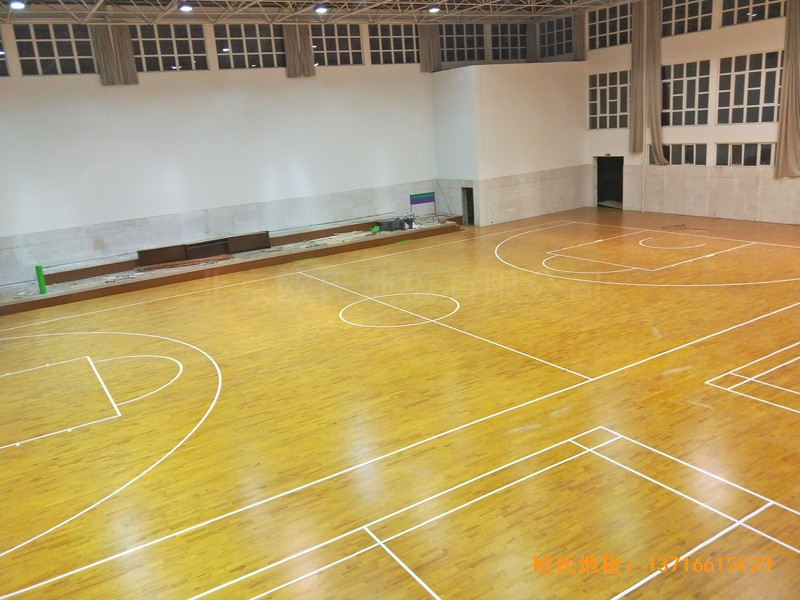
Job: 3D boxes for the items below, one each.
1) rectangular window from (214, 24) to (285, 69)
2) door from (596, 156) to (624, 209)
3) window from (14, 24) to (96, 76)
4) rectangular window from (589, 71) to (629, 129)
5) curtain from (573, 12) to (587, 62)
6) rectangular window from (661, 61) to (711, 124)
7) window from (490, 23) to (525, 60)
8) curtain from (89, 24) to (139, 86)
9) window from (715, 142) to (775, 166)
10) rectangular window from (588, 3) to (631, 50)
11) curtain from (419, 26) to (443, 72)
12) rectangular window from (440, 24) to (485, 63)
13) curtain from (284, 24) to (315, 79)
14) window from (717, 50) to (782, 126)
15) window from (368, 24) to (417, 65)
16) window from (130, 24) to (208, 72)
[{"bbox_3d":[-6.723,-11.573,26.357,3.239,1.916,0.120,-13,17,-28],"label":"rectangular window"},{"bbox_3d":[11.658,-6.468,32.033,0.150,2.867,1.903,-13,17,-28],"label":"door"},{"bbox_3d":[-13.470,-9.861,22.767,2.684,1.905,0.120,-13,17,-28],"label":"window"},{"bbox_3d":[10.961,-10.359,30.059,0.150,2.770,2.783,-14,19,-28],"label":"rectangular window"},{"bbox_3d":[9.474,-13.935,30.615,0.220,2.368,0.761,-14,19,-28],"label":"curtain"},{"bbox_3d":[13.377,-9.724,27.443,0.120,2.818,2.799,-13,17,-28],"label":"rectangular window"},{"bbox_3d":[6.300,-14.409,32.361,2.922,1.814,0.150,-14,19,-28],"label":"window"},{"bbox_3d":[-11.340,-9.779,23.080,1.354,2.261,0.250,-14,19,-28],"label":"curtain"},{"bbox_3d":[14.943,-6.272,24.890,0.150,0.994,2.761,-14,19,-28],"label":"window"},{"bbox_3d":[10.587,-13.675,29.020,0.150,1.793,2.780,-14,19,-28],"label":"rectangular window"},{"bbox_3d":[1.639,-13.357,30.683,1.370,2.413,0.220,-13,17,-28],"label":"curtain"},{"bbox_3d":[3.434,-14.147,31.762,3.110,1.940,0.120,-13,17,-28],"label":"rectangular window"},{"bbox_3d":[-4.739,-11.749,27.266,1.373,2.412,0.220,-13,17,-28],"label":"curtain"},{"bbox_3d":[14.654,-8.813,24.167,0.150,2.722,2.631,-14,19,-28],"label":"window"},{"bbox_3d":[-0.194,-12.929,29.245,2.970,1.821,0.150,-14,19,-28],"label":"window"},{"bbox_3d":[-9.836,-10.785,24.700,3.019,1.909,0.120,-13,17,-28],"label":"window"}]

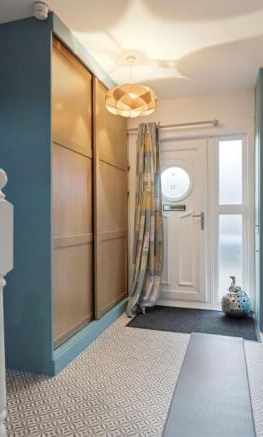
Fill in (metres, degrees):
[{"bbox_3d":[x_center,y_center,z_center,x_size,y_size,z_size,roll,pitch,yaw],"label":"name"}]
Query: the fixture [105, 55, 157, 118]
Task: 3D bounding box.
[{"bbox_3d":[-0.003,-1.148,2.500,0.440,0.475,0.440,0,0,0],"label":"fixture"}]

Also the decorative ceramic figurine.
[{"bbox_3d":[1.132,0.840,3.140,0.320,0.420,0.320,0,0,17],"label":"decorative ceramic figurine"}]

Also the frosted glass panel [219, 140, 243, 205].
[{"bbox_3d":[1.158,-0.530,3.385,0.260,0.750,0.030,0,0,17],"label":"frosted glass panel"}]

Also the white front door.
[{"bbox_3d":[0.535,0.020,3.575,0.760,1.950,0.060,0,0,17],"label":"white front door"}]

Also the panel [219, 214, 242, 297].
[{"bbox_3d":[1.158,0.435,3.385,0.260,0.960,0.030,0,0,17],"label":"panel"}]

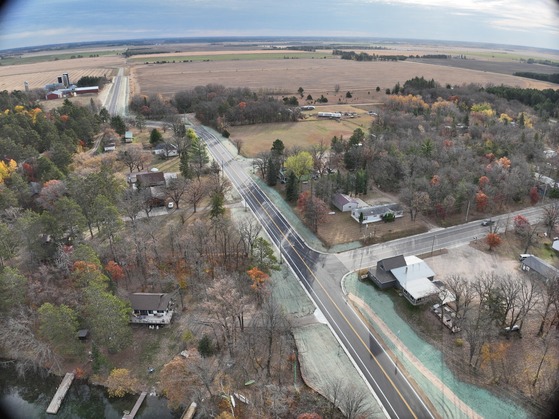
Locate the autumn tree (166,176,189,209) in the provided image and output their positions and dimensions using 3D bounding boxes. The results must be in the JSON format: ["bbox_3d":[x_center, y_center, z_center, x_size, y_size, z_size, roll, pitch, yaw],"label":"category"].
[{"bbox_3d":[-42.360,-7.270,160.940,9.000,13.300,9.000,-7,25,-14],"label":"autumn tree"}]

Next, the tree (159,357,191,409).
[{"bbox_3d":[-21.800,36.800,81.000,6.500,13.500,6.500,0,24,0],"label":"tree"}]

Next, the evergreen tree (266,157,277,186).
[{"bbox_3d":[-3.820,-18.130,184.870,4.600,13.500,4.600,-1,24,-1],"label":"evergreen tree"}]

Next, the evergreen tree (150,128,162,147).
[{"bbox_3d":[-85.700,-49.800,268.500,7.400,12.300,7.400,0,24,0],"label":"evergreen tree"}]

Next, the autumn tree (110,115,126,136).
[{"bbox_3d":[-117.230,-61.360,283.040,10.500,14.500,10.500,-10,26,-20],"label":"autumn tree"}]

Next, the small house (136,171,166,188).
[{"bbox_3d":[-64.500,-14.720,198.400,13.000,6.200,8.500,-6,25,-14],"label":"small house"}]

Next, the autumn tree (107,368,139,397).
[{"bbox_3d":[-35.500,39.200,87.900,6.800,4.800,6.500,0,24,0],"label":"autumn tree"}]

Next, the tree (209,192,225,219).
[{"bbox_3d":[-26.700,-1.700,162.600,6.200,11.700,6.200,0,24,0],"label":"tree"}]

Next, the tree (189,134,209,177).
[{"bbox_3d":[-45.690,-27.880,214.980,10.760,24.390,10.760,0,24,0],"label":"tree"}]

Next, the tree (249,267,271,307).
[{"bbox_3d":[-5.920,22.520,111.850,6.020,13.870,6.020,0,24,0],"label":"tree"}]

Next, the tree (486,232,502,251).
[{"bbox_3d":[73.650,10.960,132.730,5.500,6.500,5.500,15,28,29],"label":"tree"}]

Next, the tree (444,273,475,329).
[{"bbox_3d":[44.800,23.020,96.450,7.900,15.500,7.900,13,28,27],"label":"tree"}]

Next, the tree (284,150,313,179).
[{"bbox_3d":[10.600,-23.290,212.490,14.890,18.020,14.890,0,24,0],"label":"tree"}]

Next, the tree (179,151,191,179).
[{"bbox_3d":[-51.300,-23.900,207.200,5.900,15.200,5.900,0,24,0],"label":"tree"}]

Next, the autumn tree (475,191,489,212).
[{"bbox_3d":[83.160,-3.290,159.120,5.400,9.200,5.400,13,28,27],"label":"autumn tree"}]

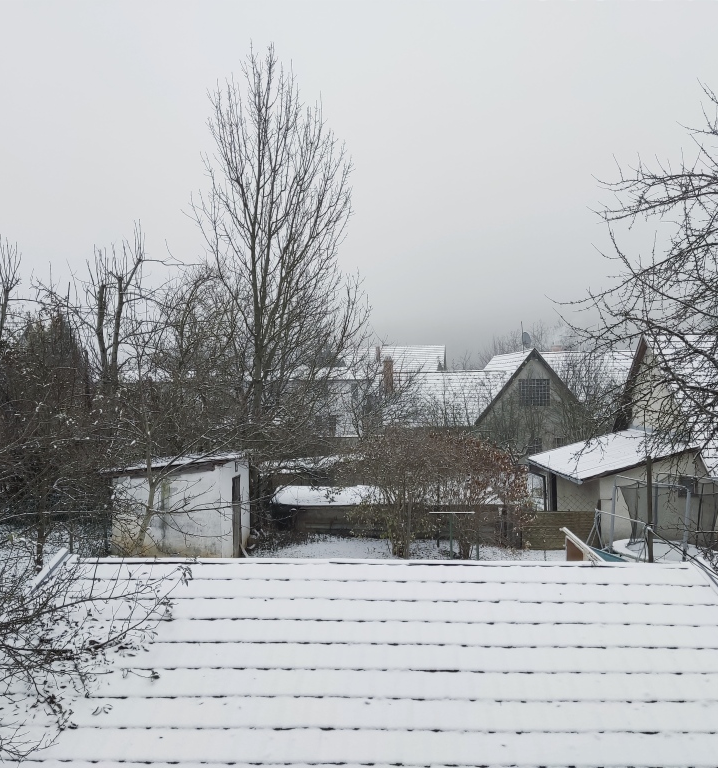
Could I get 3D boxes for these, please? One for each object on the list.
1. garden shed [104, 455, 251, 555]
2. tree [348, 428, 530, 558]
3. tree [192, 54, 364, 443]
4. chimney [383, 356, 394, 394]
[{"bbox_3d":[-4.760,3.140,19.750,3.050,2.480,2.450,0,0,8],"label":"garden shed"},{"bbox_3d":[2.120,2.990,20.000,4.800,3.450,3.500,0,0,0],"label":"tree"},{"bbox_3d":[-3.100,-4.300,29.000,6.900,17.800,6.500,0,0,0],"label":"tree"},{"bbox_3d":[1.760,-0.500,44.000,0.580,2.300,0.580,0,0,0],"label":"chimney"}]

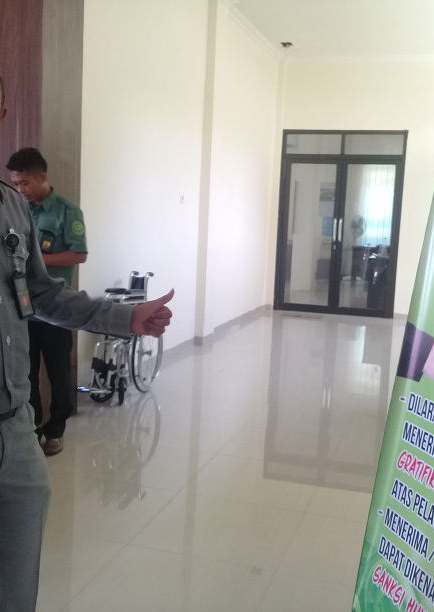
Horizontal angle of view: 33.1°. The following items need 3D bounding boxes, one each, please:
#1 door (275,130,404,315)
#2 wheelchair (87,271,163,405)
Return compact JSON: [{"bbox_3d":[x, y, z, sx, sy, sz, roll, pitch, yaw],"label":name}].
[{"bbox_3d":[1.692,-1.136,10.162,1.670,2.530,0.100,5,7,17],"label":"door"},{"bbox_3d":[-0.679,0.209,5.151,0.320,0.880,1.020,5,7,17],"label":"wheelchair"}]

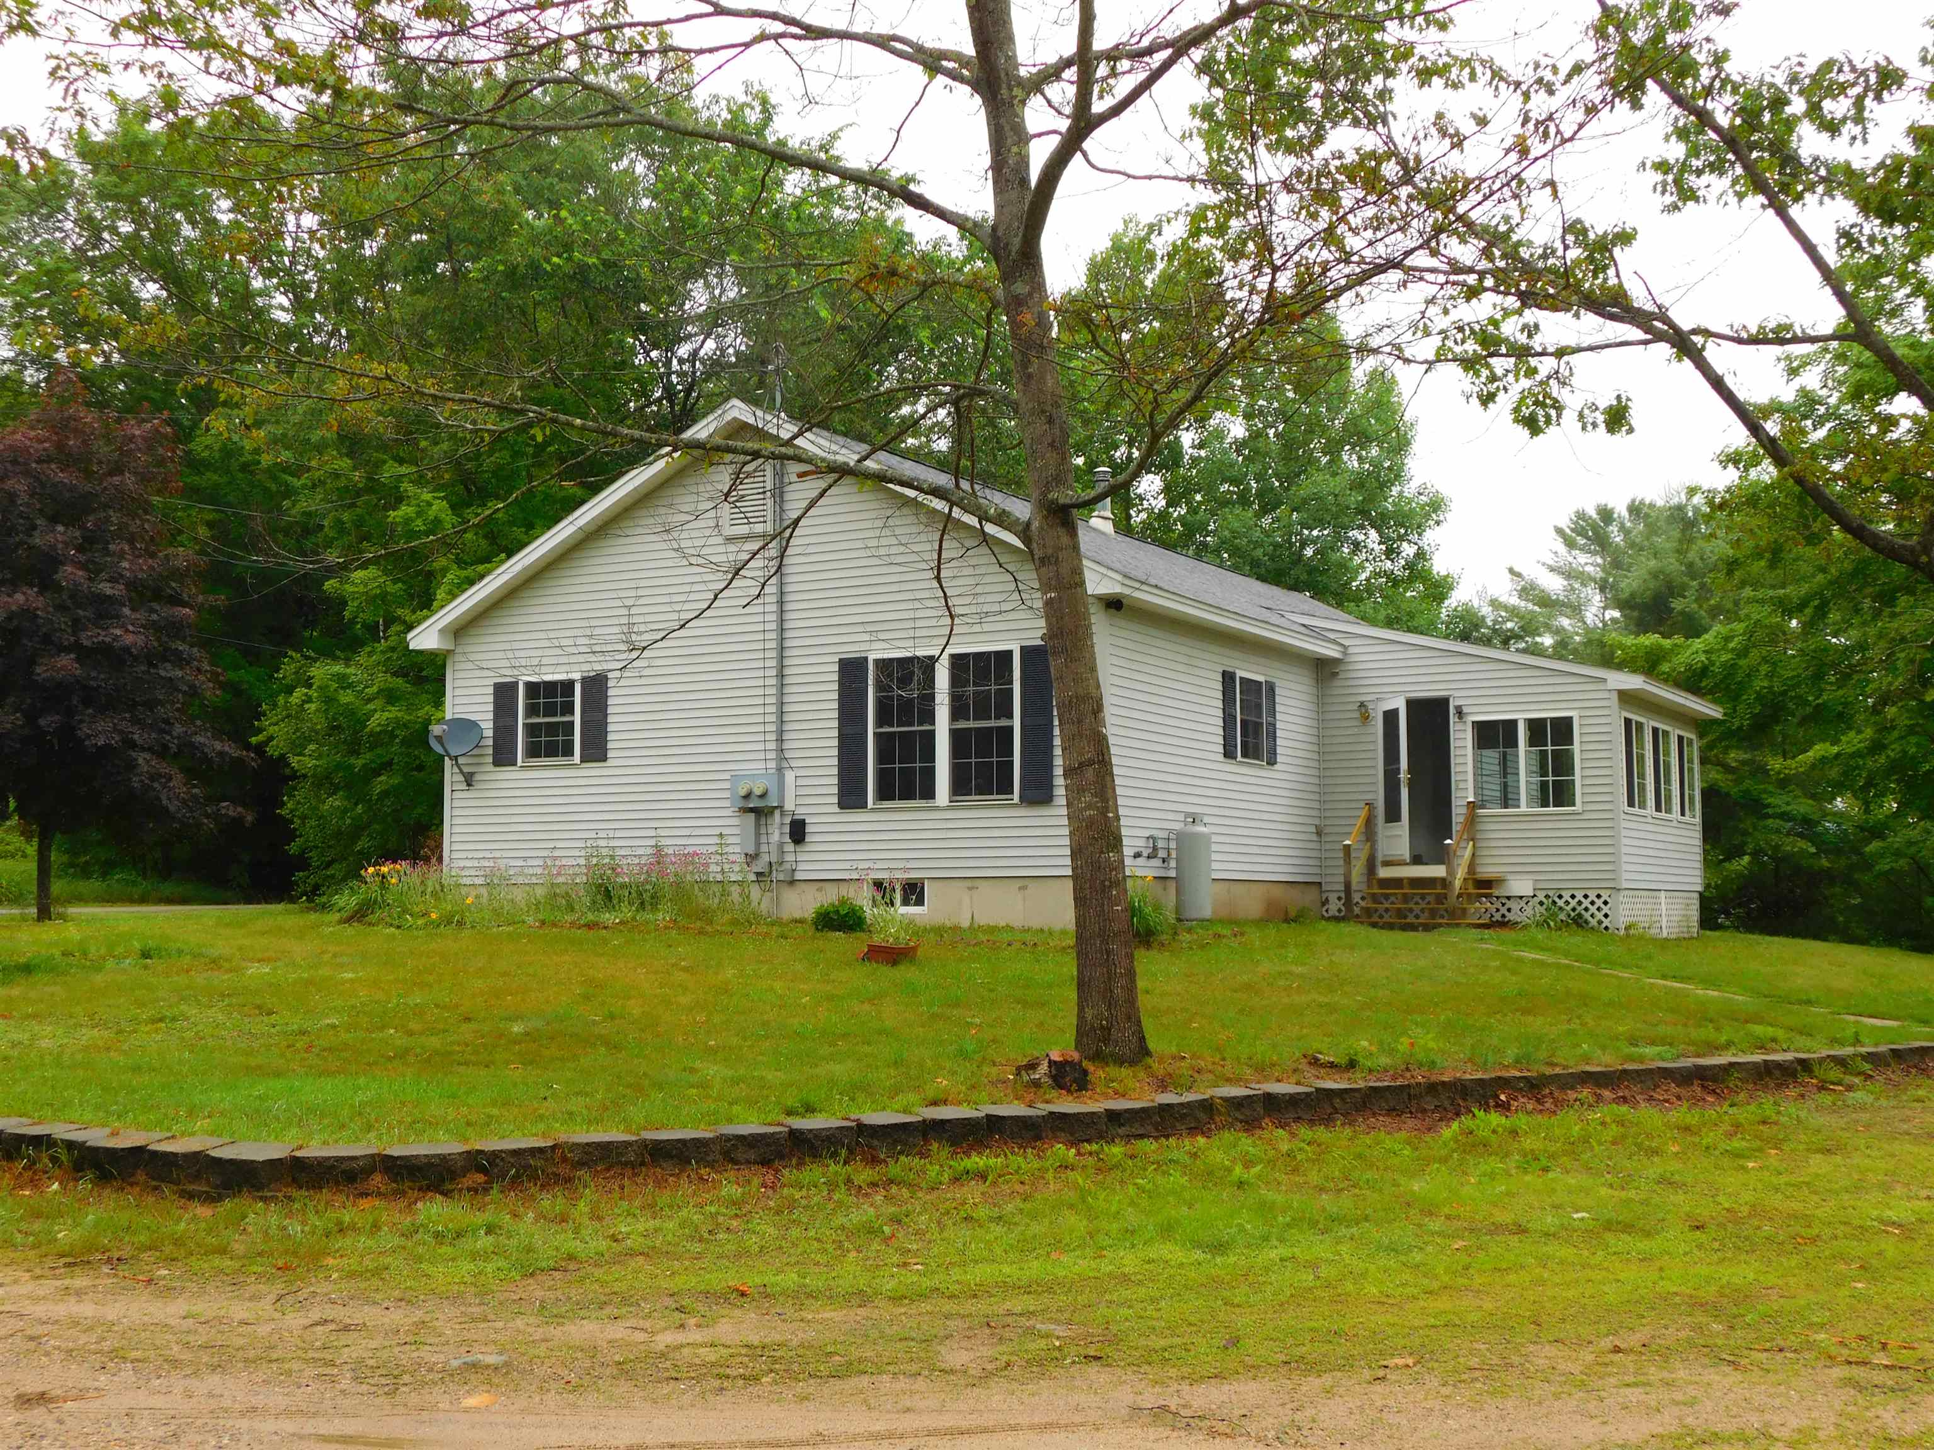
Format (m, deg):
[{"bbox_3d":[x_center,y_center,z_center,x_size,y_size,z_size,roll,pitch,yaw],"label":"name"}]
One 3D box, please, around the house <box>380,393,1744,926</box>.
[{"bbox_3d":[3.181,-0.083,30.910,12.960,5.930,17.200,-3,-6,28],"label":"house"}]

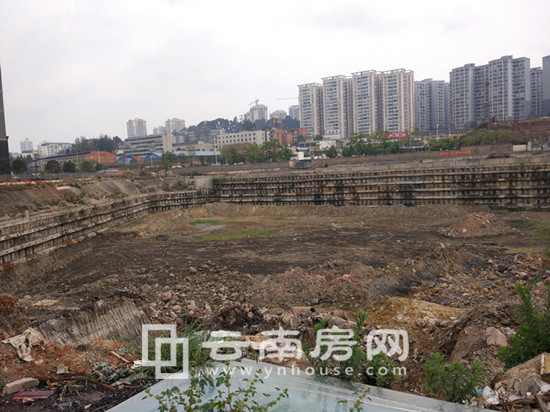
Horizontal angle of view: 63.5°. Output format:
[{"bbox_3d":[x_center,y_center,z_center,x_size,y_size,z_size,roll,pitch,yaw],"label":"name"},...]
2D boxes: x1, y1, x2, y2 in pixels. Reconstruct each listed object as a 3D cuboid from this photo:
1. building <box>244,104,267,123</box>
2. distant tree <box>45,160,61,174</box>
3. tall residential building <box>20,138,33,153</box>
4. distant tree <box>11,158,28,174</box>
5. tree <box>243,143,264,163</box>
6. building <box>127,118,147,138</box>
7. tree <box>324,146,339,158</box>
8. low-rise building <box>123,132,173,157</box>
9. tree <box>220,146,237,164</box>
[{"bbox_3d":[-22.690,-111.860,561.080,29.000,32.000,22.000,-2,4,0],"label":"building"},{"bbox_3d":[-80.050,-13.850,160.000,5.600,5.000,5.400,-4,4,-27],"label":"distant tree"},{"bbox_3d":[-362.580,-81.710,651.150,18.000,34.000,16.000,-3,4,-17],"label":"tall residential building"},{"bbox_3d":[-91.930,-14.120,160.000,5.900,5.600,5.700,-4,4,-30],"label":"distant tree"},{"bbox_3d":[-9.670,-24.060,200.000,9.400,9.000,8.500,-2,4,-3],"label":"tree"},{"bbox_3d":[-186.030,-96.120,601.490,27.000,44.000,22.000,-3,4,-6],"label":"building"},{"bbox_3d":[21.600,-20.450,170.000,5.200,4.900,5.000,-2,4,7],"label":"tree"},{"bbox_3d":[-94.240,-43.830,330.680,40.000,20.000,12.000,0,5,33],"label":"low-rise building"},{"bbox_3d":[-20.910,-22.710,200.000,7.000,8.100,6.800,-3,4,-6],"label":"tree"}]

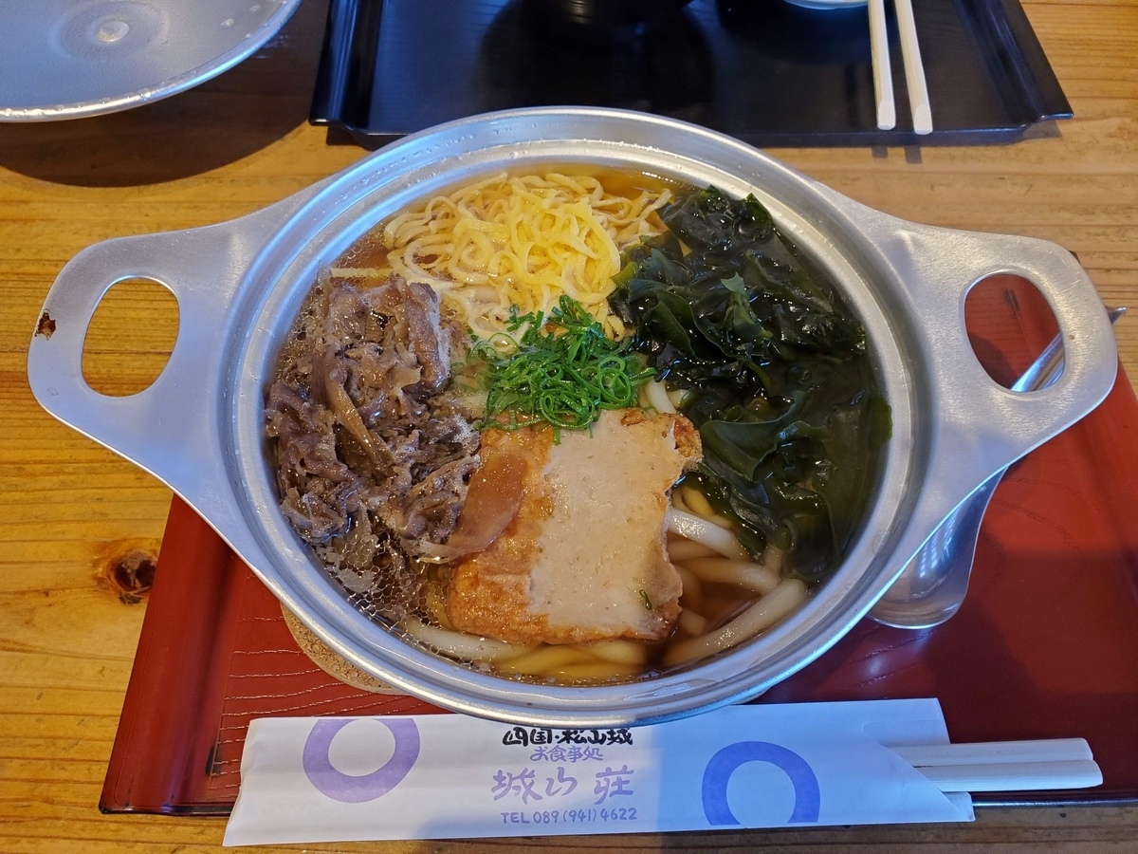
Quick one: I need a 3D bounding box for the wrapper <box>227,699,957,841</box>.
[{"bbox_3d":[0.008,0.096,0.241,0.205,0.007,0.033,-1,60,-1],"label":"wrapper"}]

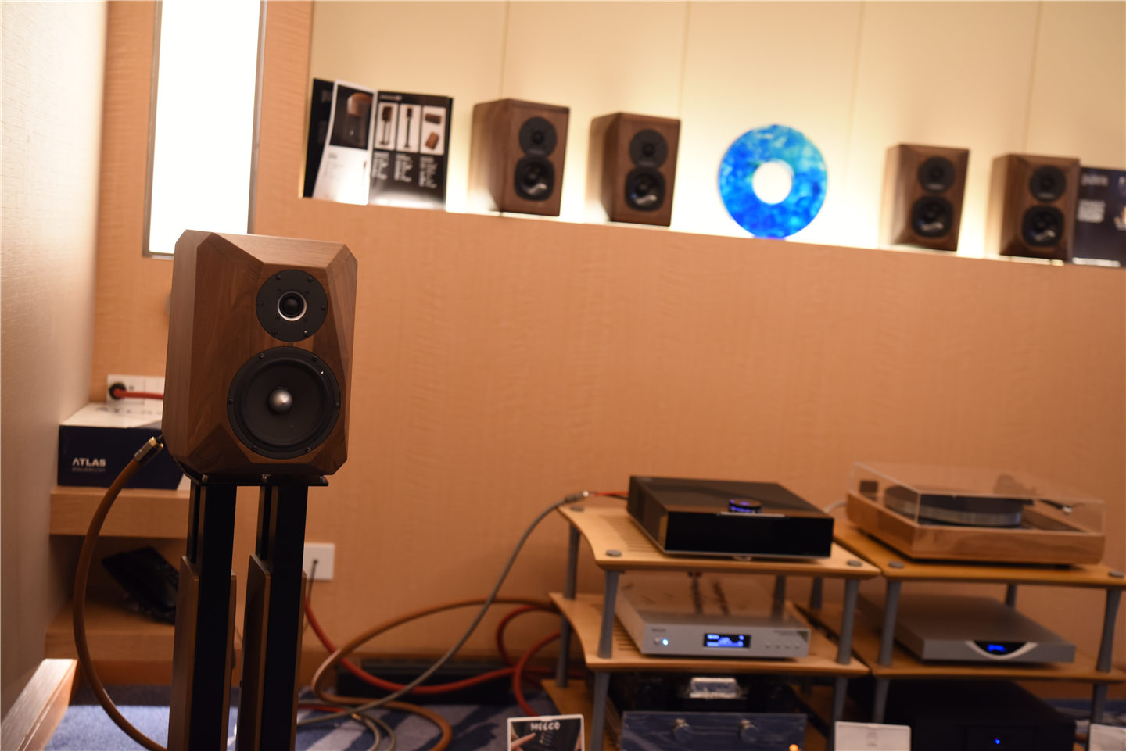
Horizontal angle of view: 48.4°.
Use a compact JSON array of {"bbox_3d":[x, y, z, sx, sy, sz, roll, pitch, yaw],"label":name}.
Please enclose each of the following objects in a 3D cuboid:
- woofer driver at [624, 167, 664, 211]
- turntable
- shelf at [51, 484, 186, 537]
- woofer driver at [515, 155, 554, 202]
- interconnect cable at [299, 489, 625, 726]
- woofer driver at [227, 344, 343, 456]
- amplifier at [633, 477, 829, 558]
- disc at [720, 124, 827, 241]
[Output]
[{"bbox_3d":[0.200,-0.468,3.141,0.108,0.108,0.035,2,7,-22],"label":"woofer driver"},{"bbox_3d":[0.929,0.309,2.848,0.447,0.150,0.355,4,7,-11],"label":"turntable"},{"bbox_3d":[-0.913,0.271,2.705,0.308,0.090,0.305,4,7,-10],"label":"shelf"},{"bbox_3d":[-0.076,-0.490,3.111,0.109,0.109,0.035,2,7,-27],"label":"woofer driver"},{"bbox_3d":[-0.234,0.512,2.880,0.720,0.560,0.200,4,7,-10],"label":"interconnect cable"},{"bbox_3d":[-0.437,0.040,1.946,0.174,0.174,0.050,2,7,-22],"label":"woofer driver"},{"bbox_3d":[0.351,0.302,2.701,0.350,0.106,0.344,4,7,-10],"label":"amplifier"},{"bbox_3d":[0.540,-0.500,3.224,0.288,0.288,0.030,4,7,-10],"label":"disc"}]

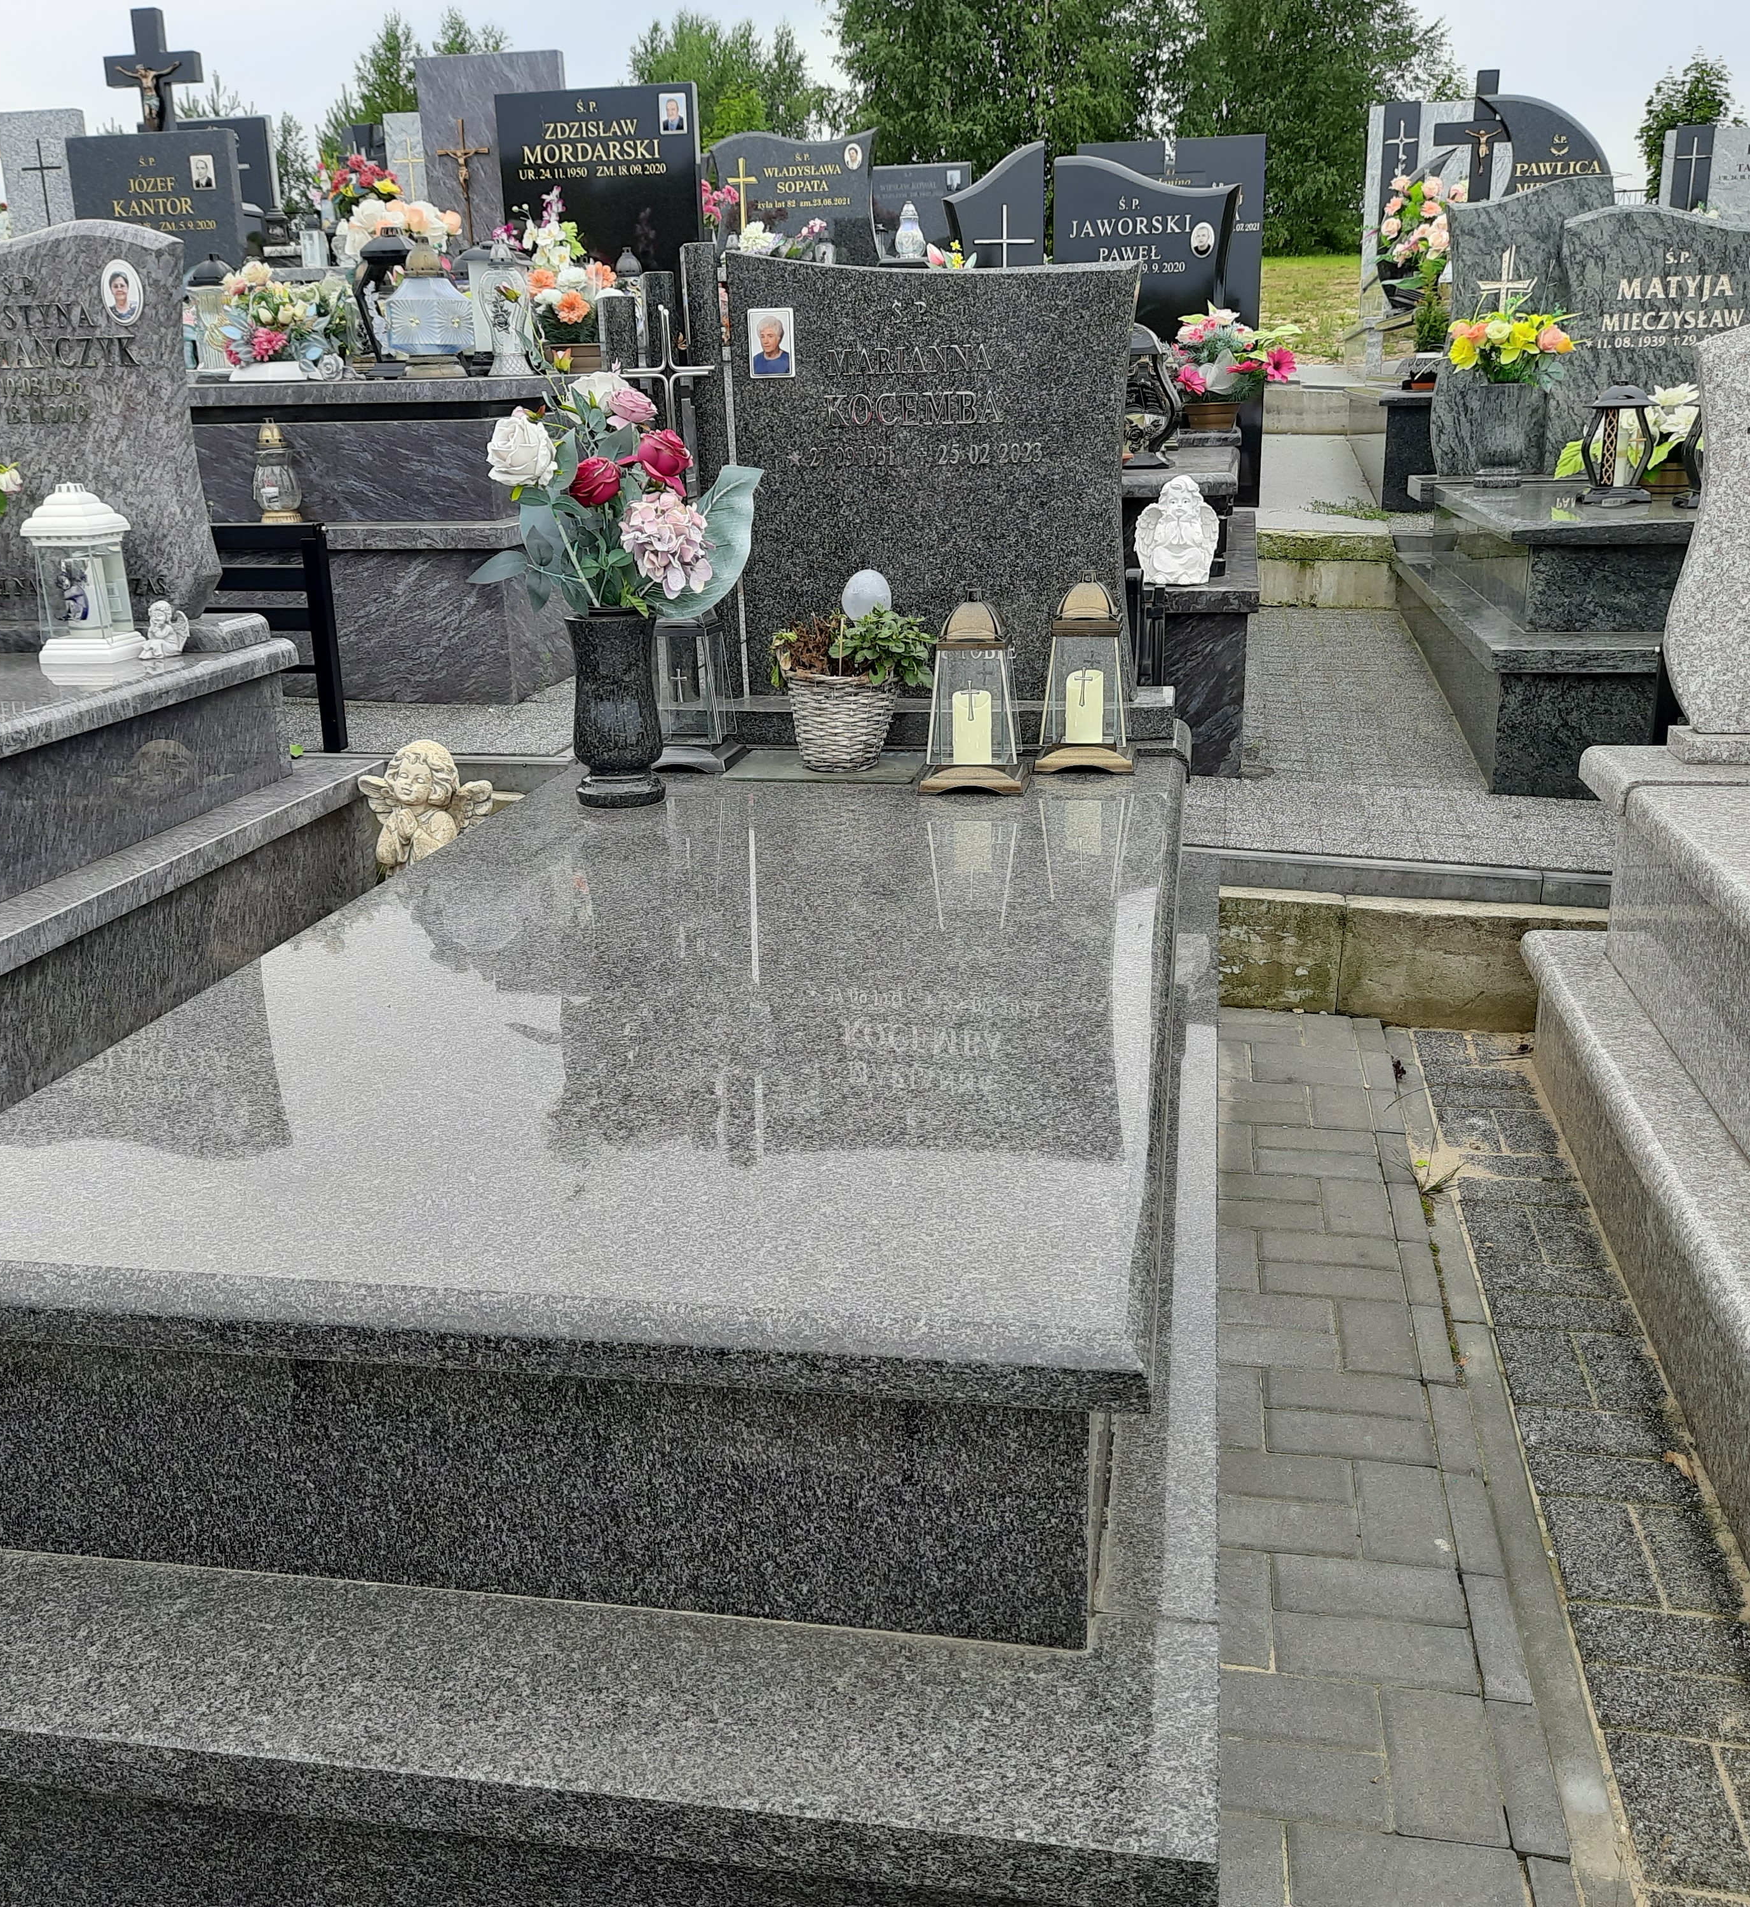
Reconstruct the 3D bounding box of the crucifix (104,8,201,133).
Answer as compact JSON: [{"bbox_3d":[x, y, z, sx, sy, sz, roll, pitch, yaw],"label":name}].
[{"bbox_3d":[-2.797,-3.401,7.110,0.365,0.480,0.075,2,18,10],"label":"crucifix"}]

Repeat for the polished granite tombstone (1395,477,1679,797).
[{"bbox_3d":[2.140,-0.952,5.040,1.170,0.570,2.210,2,18,10],"label":"polished granite tombstone"}]

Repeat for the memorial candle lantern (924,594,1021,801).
[{"bbox_3d":[0.164,-0.442,3.100,0.174,0.320,0.174,2,18,10],"label":"memorial candle lantern"}]

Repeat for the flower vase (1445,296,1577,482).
[{"bbox_3d":[1.912,-1.692,5.534,0.390,0.540,0.320,2,17,10],"label":"flower vase"}]

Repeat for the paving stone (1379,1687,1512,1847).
[{"bbox_3d":[0.528,0.781,1.715,0.100,0.060,0.200,2,18,10],"label":"paving stone"}]

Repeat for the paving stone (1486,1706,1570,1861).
[{"bbox_3d":[0.622,0.811,1.766,0.049,0.060,0.200,2,19,10],"label":"paving stone"}]

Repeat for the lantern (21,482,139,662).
[{"bbox_3d":[-1.508,-0.728,3.500,0.155,0.323,0.155,2,17,10],"label":"lantern"}]

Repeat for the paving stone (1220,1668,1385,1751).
[{"bbox_3d":[0.409,0.786,1.852,0.190,0.060,0.100,2,19,10],"label":"paving stone"}]

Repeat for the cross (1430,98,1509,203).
[{"bbox_3d":[2.781,-3.729,8.500,0.420,0.620,0.080,2,17,10],"label":"cross"}]

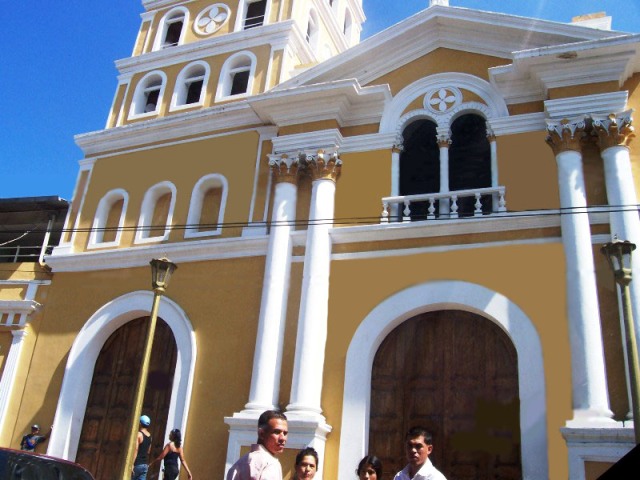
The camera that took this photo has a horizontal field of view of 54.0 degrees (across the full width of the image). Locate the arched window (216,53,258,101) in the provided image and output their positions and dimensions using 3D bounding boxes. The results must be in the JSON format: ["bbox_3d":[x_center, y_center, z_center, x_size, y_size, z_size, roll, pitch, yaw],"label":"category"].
[{"bbox_3d":[-2.363,-4.755,18.610,1.230,1.650,0.400,-5,-24,22],"label":"arched window"}]

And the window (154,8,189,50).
[{"bbox_3d":[-5.232,-7.432,22.566,1.240,1.996,0.420,-5,-26,22],"label":"window"}]

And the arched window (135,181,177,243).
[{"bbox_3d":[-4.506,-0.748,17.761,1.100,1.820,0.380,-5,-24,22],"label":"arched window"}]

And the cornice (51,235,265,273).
[{"bbox_3d":[-4.553,0.416,16.921,7.250,0.430,0.270,-5,-24,22],"label":"cornice"}]

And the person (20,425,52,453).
[{"bbox_3d":[-7.334,5.507,15.825,0.480,1.680,0.680,18,-27,-28],"label":"person"}]

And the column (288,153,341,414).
[{"bbox_3d":[-0.093,0.773,14.340,0.920,6.450,0.920,4,-22,2],"label":"column"}]

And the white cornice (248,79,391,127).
[{"bbox_3d":[0.042,-3.338,16.036,3.600,0.560,1.200,-5,-24,22],"label":"white cornice"}]

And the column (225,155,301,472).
[{"bbox_3d":[-1.193,1.695,15.057,0.980,8.470,0.940,-5,-26,22],"label":"column"}]

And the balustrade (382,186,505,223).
[{"bbox_3d":[2.853,-0.748,14.592,2.864,0.639,0.350,-5,-26,22],"label":"balustrade"}]

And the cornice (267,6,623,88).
[{"bbox_3d":[2.913,-4.777,15.689,9.000,2.150,0.750,-5,-24,22],"label":"cornice"}]

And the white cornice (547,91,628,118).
[{"bbox_3d":[5.947,-2.831,14.026,1.730,0.420,0.750,-5,-26,22],"label":"white cornice"}]

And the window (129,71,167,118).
[{"bbox_3d":[-5.704,-4.857,21.345,1.260,1.866,0.450,-5,-26,22],"label":"window"}]

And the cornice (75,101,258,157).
[{"bbox_3d":[-4.878,-3.333,19.522,6.756,0.725,0.450,-5,-26,22],"label":"cornice"}]

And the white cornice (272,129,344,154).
[{"bbox_3d":[-0.296,-2.317,16.056,1.800,0.520,0.650,-5,-24,22],"label":"white cornice"}]

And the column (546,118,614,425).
[{"bbox_3d":[5.259,0.368,12.836,0.880,6.700,0.880,-5,-26,22],"label":"column"}]

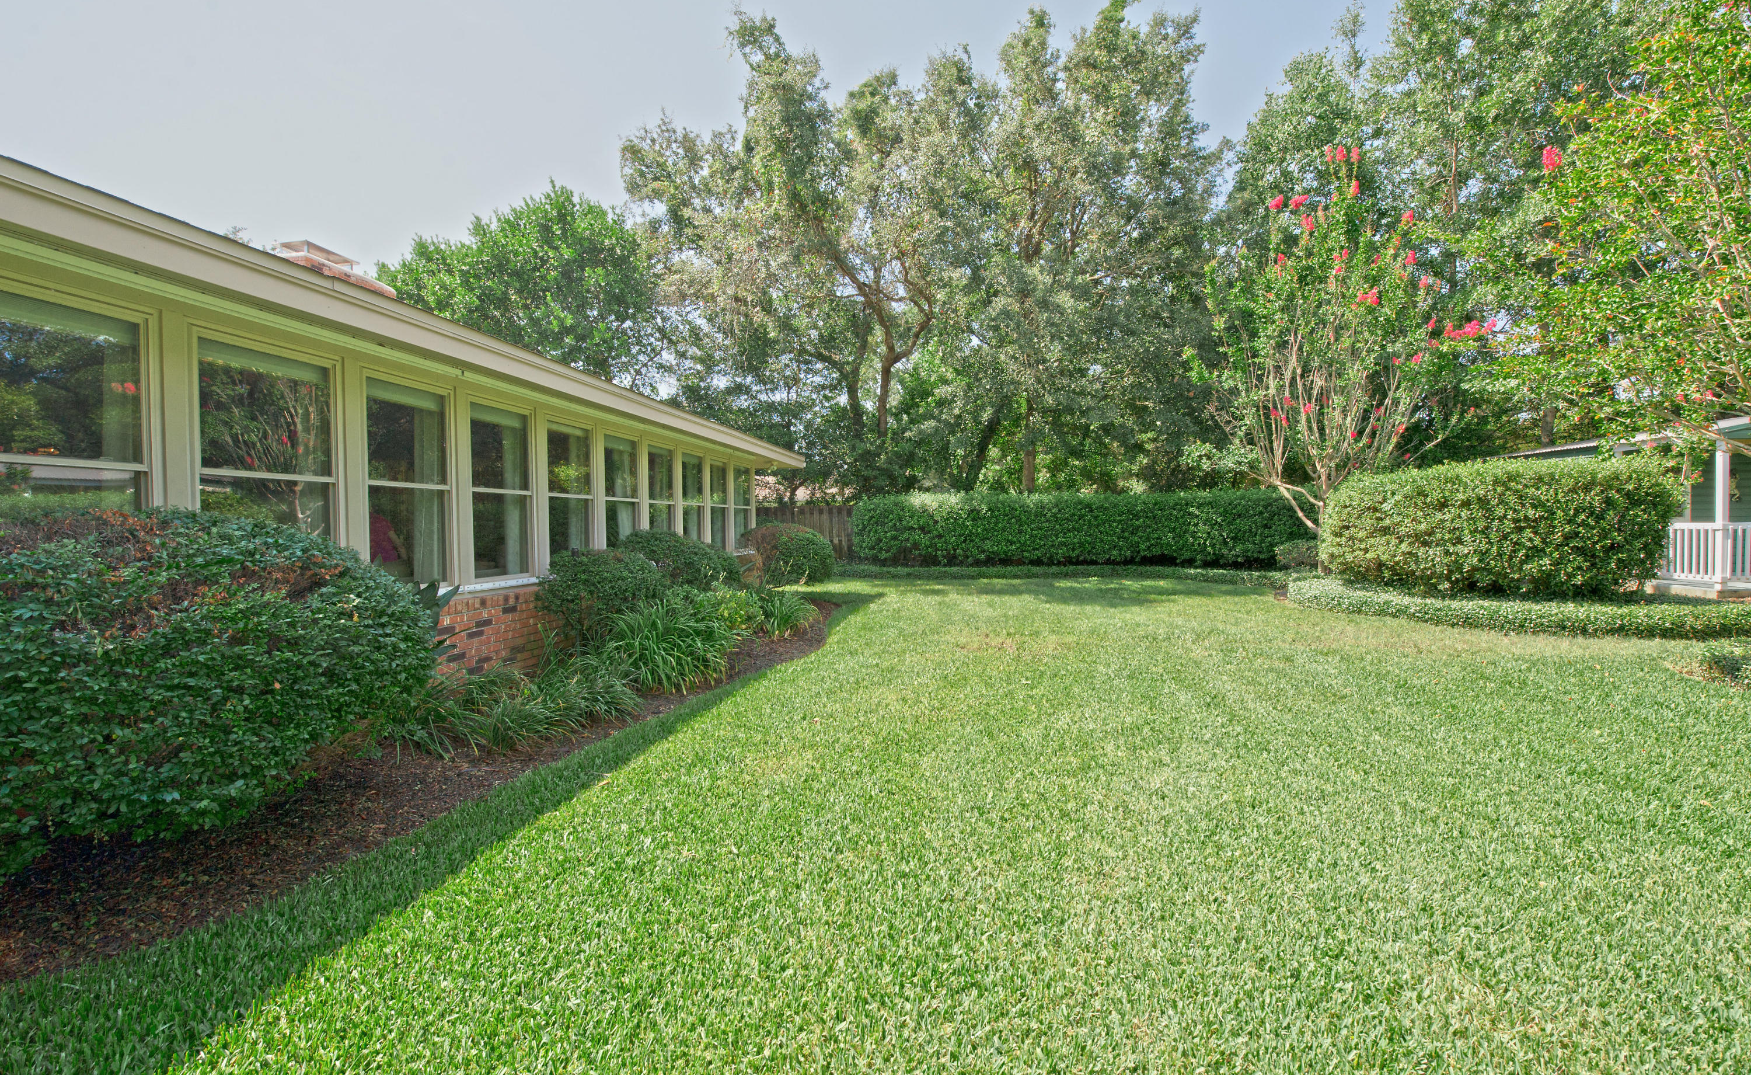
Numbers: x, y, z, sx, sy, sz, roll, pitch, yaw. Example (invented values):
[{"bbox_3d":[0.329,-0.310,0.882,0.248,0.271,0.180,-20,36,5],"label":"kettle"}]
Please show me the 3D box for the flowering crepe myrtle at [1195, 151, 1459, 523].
[{"bbox_3d":[9.077,-3.402,13.700,4.600,8.600,4.500,-1,1,10],"label":"flowering crepe myrtle"}]

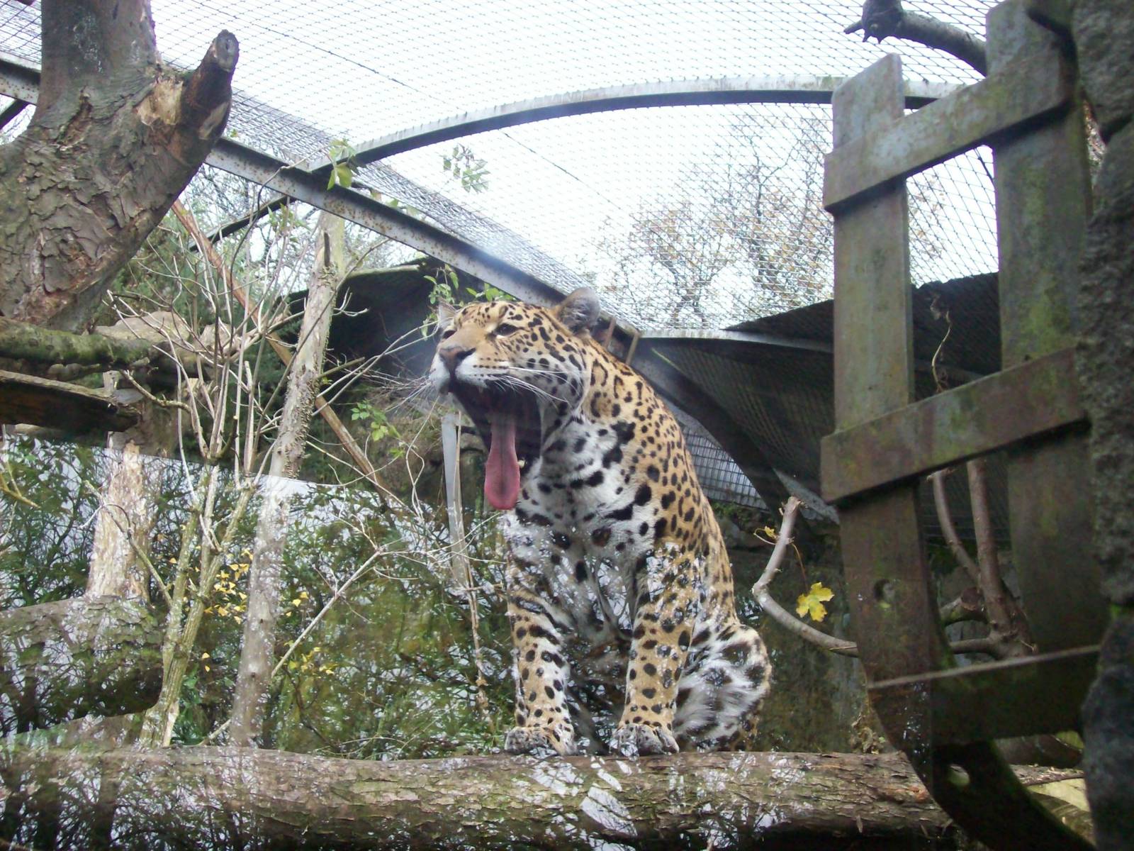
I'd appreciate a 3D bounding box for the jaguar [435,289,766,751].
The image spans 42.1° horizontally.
[{"bbox_3d":[0.080,0.180,2.800,0.430,0.850,0.680,-6,-14,27],"label":"jaguar"}]

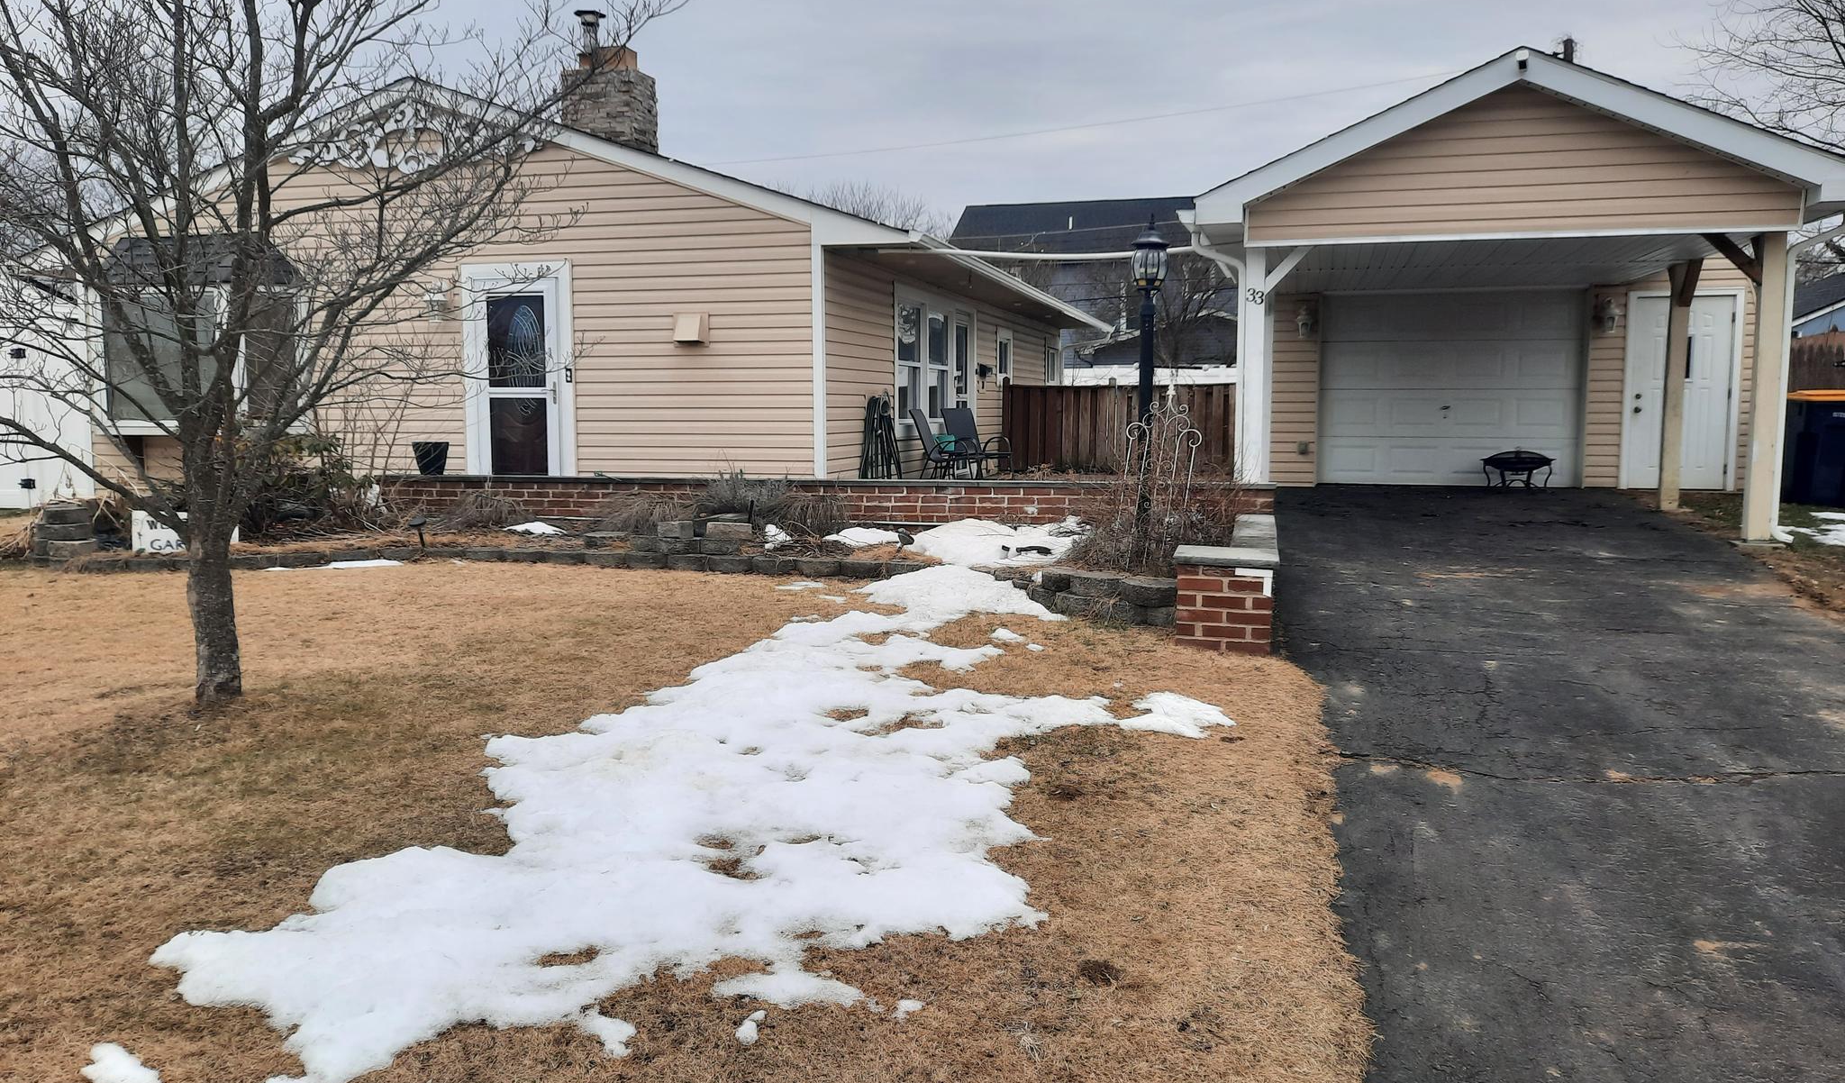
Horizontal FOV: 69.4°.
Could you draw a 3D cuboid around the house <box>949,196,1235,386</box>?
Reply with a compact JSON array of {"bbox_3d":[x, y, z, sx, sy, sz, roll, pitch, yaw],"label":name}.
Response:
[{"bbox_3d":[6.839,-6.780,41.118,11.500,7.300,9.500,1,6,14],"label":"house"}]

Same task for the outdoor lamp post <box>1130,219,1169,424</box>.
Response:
[{"bbox_3d":[1.298,-0.907,7.665,0.230,1.880,0.230,1,6,14],"label":"outdoor lamp post"}]

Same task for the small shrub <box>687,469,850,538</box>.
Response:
[{"bbox_3d":[-1.034,-0.262,9.156,1.020,0.450,0.750,1,6,14],"label":"small shrub"}]

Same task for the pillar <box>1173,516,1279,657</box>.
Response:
[{"bbox_3d":[1.649,0.174,7.116,0.460,0.440,2.400,1,6,14],"label":"pillar"}]

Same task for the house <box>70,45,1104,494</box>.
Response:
[{"bbox_3d":[-2.759,-3.196,18.992,9.200,4.300,14.200,1,6,14],"label":"house"}]

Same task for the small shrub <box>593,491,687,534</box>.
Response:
[{"bbox_3d":[-1.954,-0.210,9.396,0.650,0.310,0.600,1,6,14],"label":"small shrub"}]

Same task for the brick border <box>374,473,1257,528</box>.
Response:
[{"bbox_3d":[-0.946,-0.310,9.824,6.850,0.340,0.300,1,6,14],"label":"brick border"}]

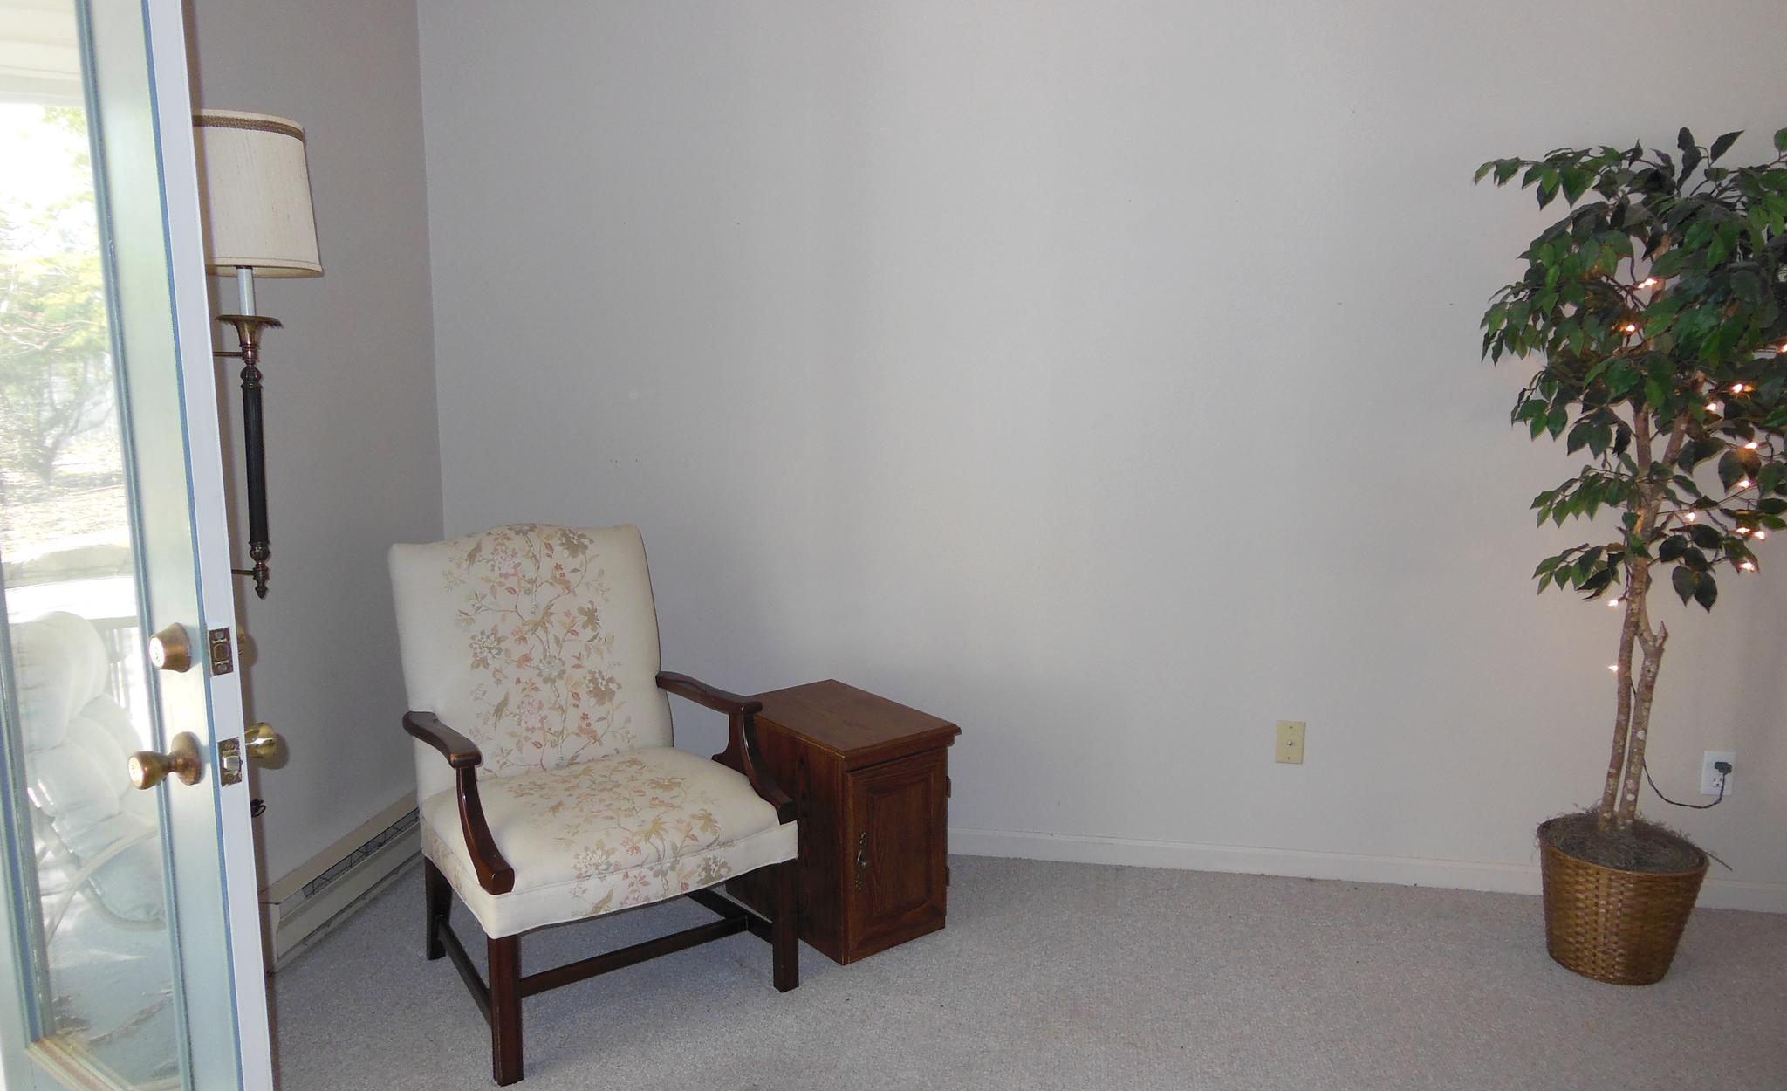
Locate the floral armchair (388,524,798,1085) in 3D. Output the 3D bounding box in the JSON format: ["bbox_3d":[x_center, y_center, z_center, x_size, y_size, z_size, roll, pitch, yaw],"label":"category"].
[{"bbox_3d":[-0.686,0.474,2.855,0.695,0.960,0.770,-6,12,-34],"label":"floral armchair"}]

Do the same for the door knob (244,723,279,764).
[{"bbox_3d":[-0.850,0.264,1.708,0.064,0.064,0.068,8,13,37],"label":"door knob"}]

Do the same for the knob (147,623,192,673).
[{"bbox_3d":[-0.905,0.131,1.611,0.064,0.064,0.029,8,13,37],"label":"knob"}]

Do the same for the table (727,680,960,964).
[{"bbox_3d":[-0.133,0.652,3.148,0.340,0.516,0.490,-8,13,-39],"label":"table"}]

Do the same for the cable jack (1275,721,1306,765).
[{"bbox_3d":[1.028,0.512,3.340,0.070,0.114,0.011,2,10,9],"label":"cable jack"}]

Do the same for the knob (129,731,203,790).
[{"bbox_3d":[-0.918,0.275,1.622,0.068,0.068,0.066,8,13,37],"label":"knob"}]

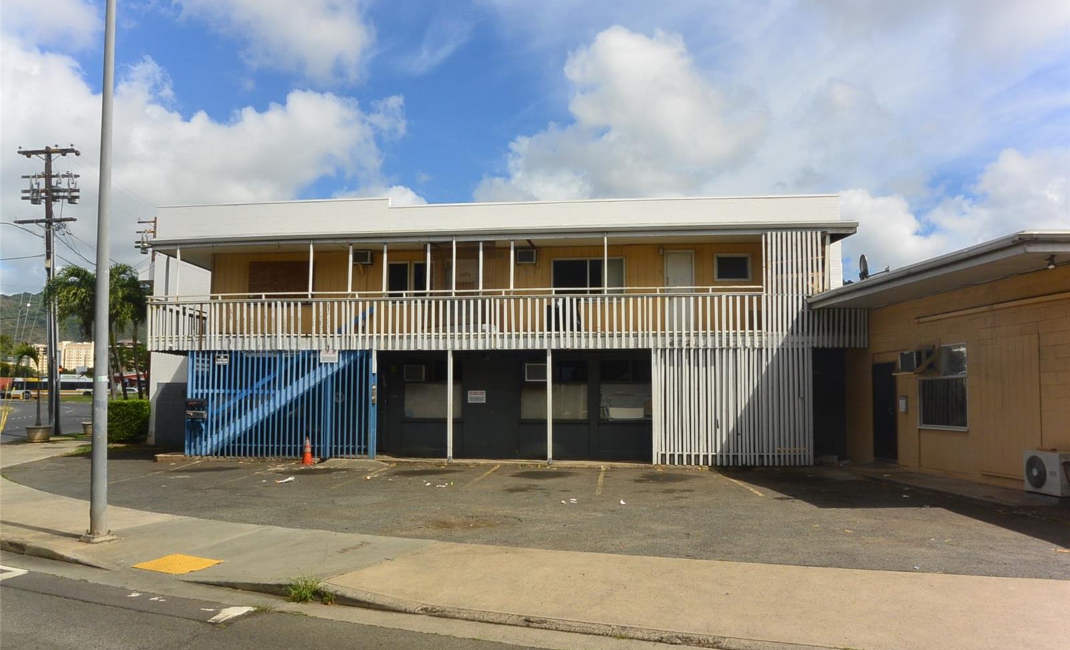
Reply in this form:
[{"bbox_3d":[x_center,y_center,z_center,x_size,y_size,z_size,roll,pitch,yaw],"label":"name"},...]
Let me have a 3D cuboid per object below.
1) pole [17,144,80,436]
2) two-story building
[{"bbox_3d":[-18.530,-1.347,30.856,2.550,11.100,0.800,-3,-5,4],"label":"pole"},{"bbox_3d":[-0.734,0.250,24.713,18.270,7.000,11.000,0,-5,6],"label":"two-story building"}]

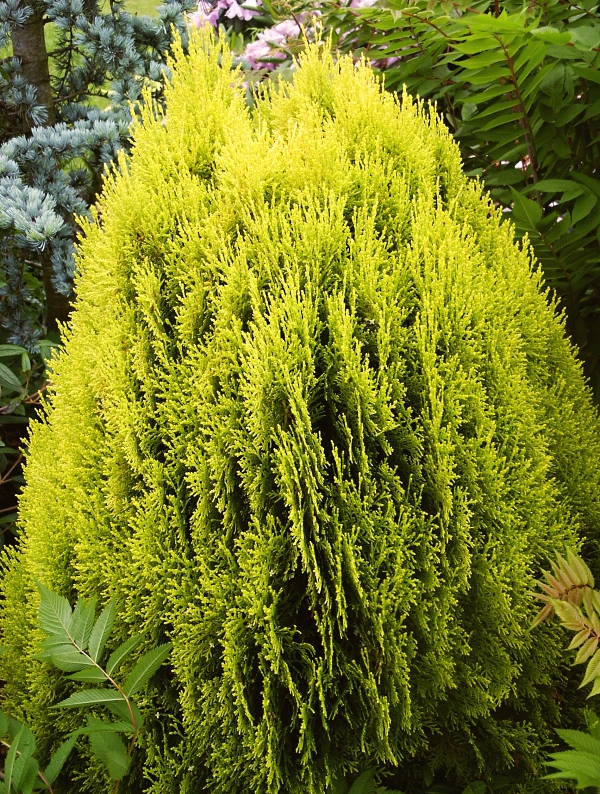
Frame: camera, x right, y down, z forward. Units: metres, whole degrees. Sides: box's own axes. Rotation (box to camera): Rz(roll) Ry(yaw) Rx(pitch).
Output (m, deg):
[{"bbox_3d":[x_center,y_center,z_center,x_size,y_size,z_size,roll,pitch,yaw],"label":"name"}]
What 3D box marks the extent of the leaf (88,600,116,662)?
[{"bbox_3d":[-0.203,0.241,1.461,0.018,0.067,0.011,14,-19,-1],"label":"leaf"}]

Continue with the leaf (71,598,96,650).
[{"bbox_3d":[-0.260,0.273,1.700,0.021,0.068,0.014,15,-16,-2],"label":"leaf"}]

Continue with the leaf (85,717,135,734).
[{"bbox_3d":[-0.231,0.394,1.690,0.064,0.020,0.017,4,66,-2],"label":"leaf"}]

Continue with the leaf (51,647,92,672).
[{"bbox_3d":[-0.273,0.315,1.690,0.052,0.026,0.016,5,-20,2],"label":"leaf"}]

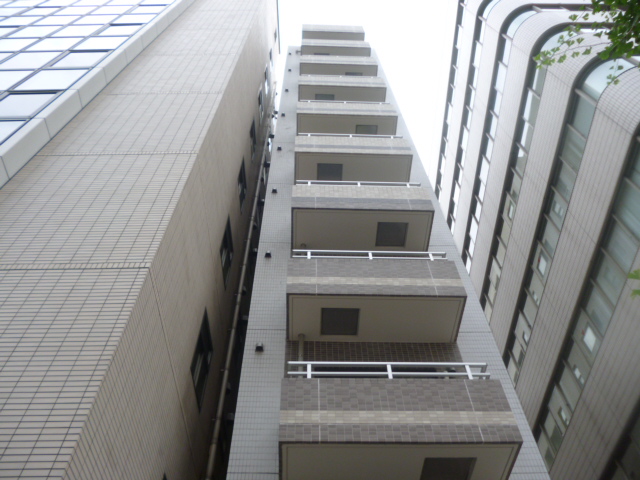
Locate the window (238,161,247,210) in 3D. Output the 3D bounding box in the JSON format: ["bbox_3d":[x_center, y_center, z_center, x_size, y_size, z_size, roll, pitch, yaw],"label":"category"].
[{"bbox_3d":[-2.272,-1.606,15.056,0.120,1.480,1.110,-1,-56,0],"label":"window"}]

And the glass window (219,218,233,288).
[{"bbox_3d":[-2.218,0.291,12.258,0.120,1.480,1.110,-1,-56,0],"label":"glass window"}]

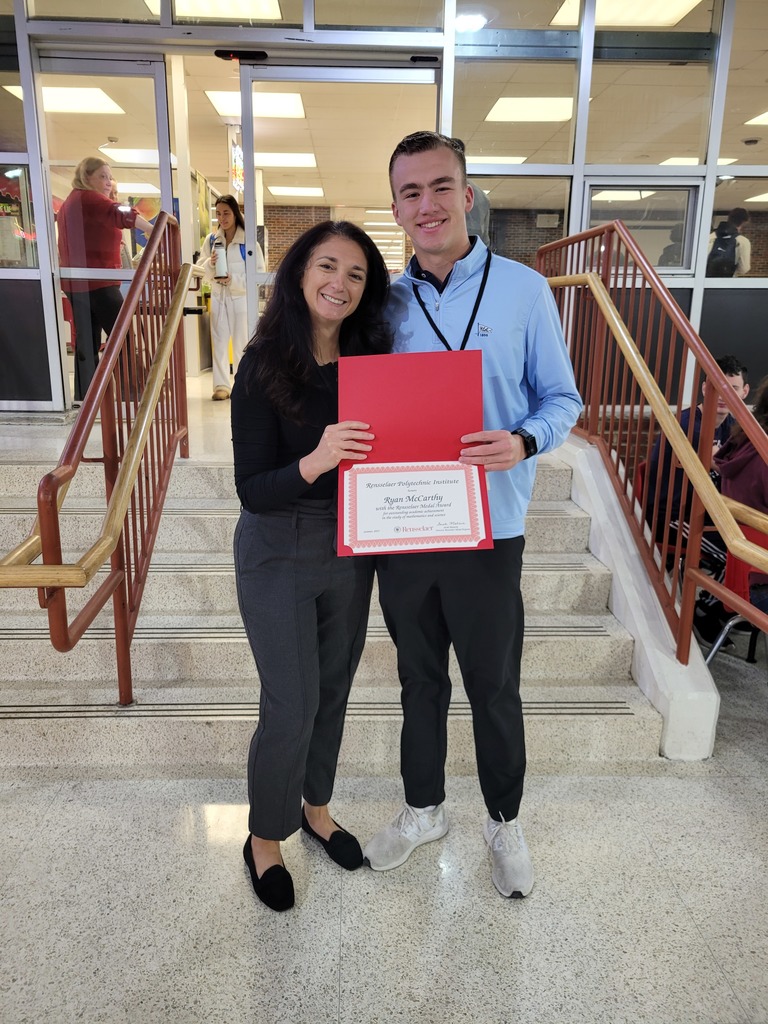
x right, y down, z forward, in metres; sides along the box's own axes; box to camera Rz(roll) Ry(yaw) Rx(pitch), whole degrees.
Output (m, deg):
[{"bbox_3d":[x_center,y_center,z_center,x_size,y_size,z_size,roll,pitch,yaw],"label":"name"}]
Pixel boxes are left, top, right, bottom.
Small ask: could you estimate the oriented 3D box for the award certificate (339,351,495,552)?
[{"bbox_3d":[0.059,-0.126,1.573,0.305,0.450,0.040,-2,-20,4],"label":"award certificate"}]

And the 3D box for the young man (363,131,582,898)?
[{"bbox_3d":[0.166,0.083,1.857,0.560,1.820,0.420,1,14,3],"label":"young man"}]

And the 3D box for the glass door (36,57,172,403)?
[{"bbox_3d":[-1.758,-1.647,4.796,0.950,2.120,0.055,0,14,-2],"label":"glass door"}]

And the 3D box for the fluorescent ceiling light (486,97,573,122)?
[{"bbox_3d":[2.018,-5.331,10.141,1.200,0.100,1.200,0,14,-2],"label":"fluorescent ceiling light"}]

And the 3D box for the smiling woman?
[{"bbox_3d":[-0.165,0.171,1.866,0.450,1.640,0.410,-2,15,-9],"label":"smiling woman"}]

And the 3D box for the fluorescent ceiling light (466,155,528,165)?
[{"bbox_3d":[1.873,-6.241,13.683,1.200,0.100,1.200,0,14,-2],"label":"fluorescent ceiling light"}]

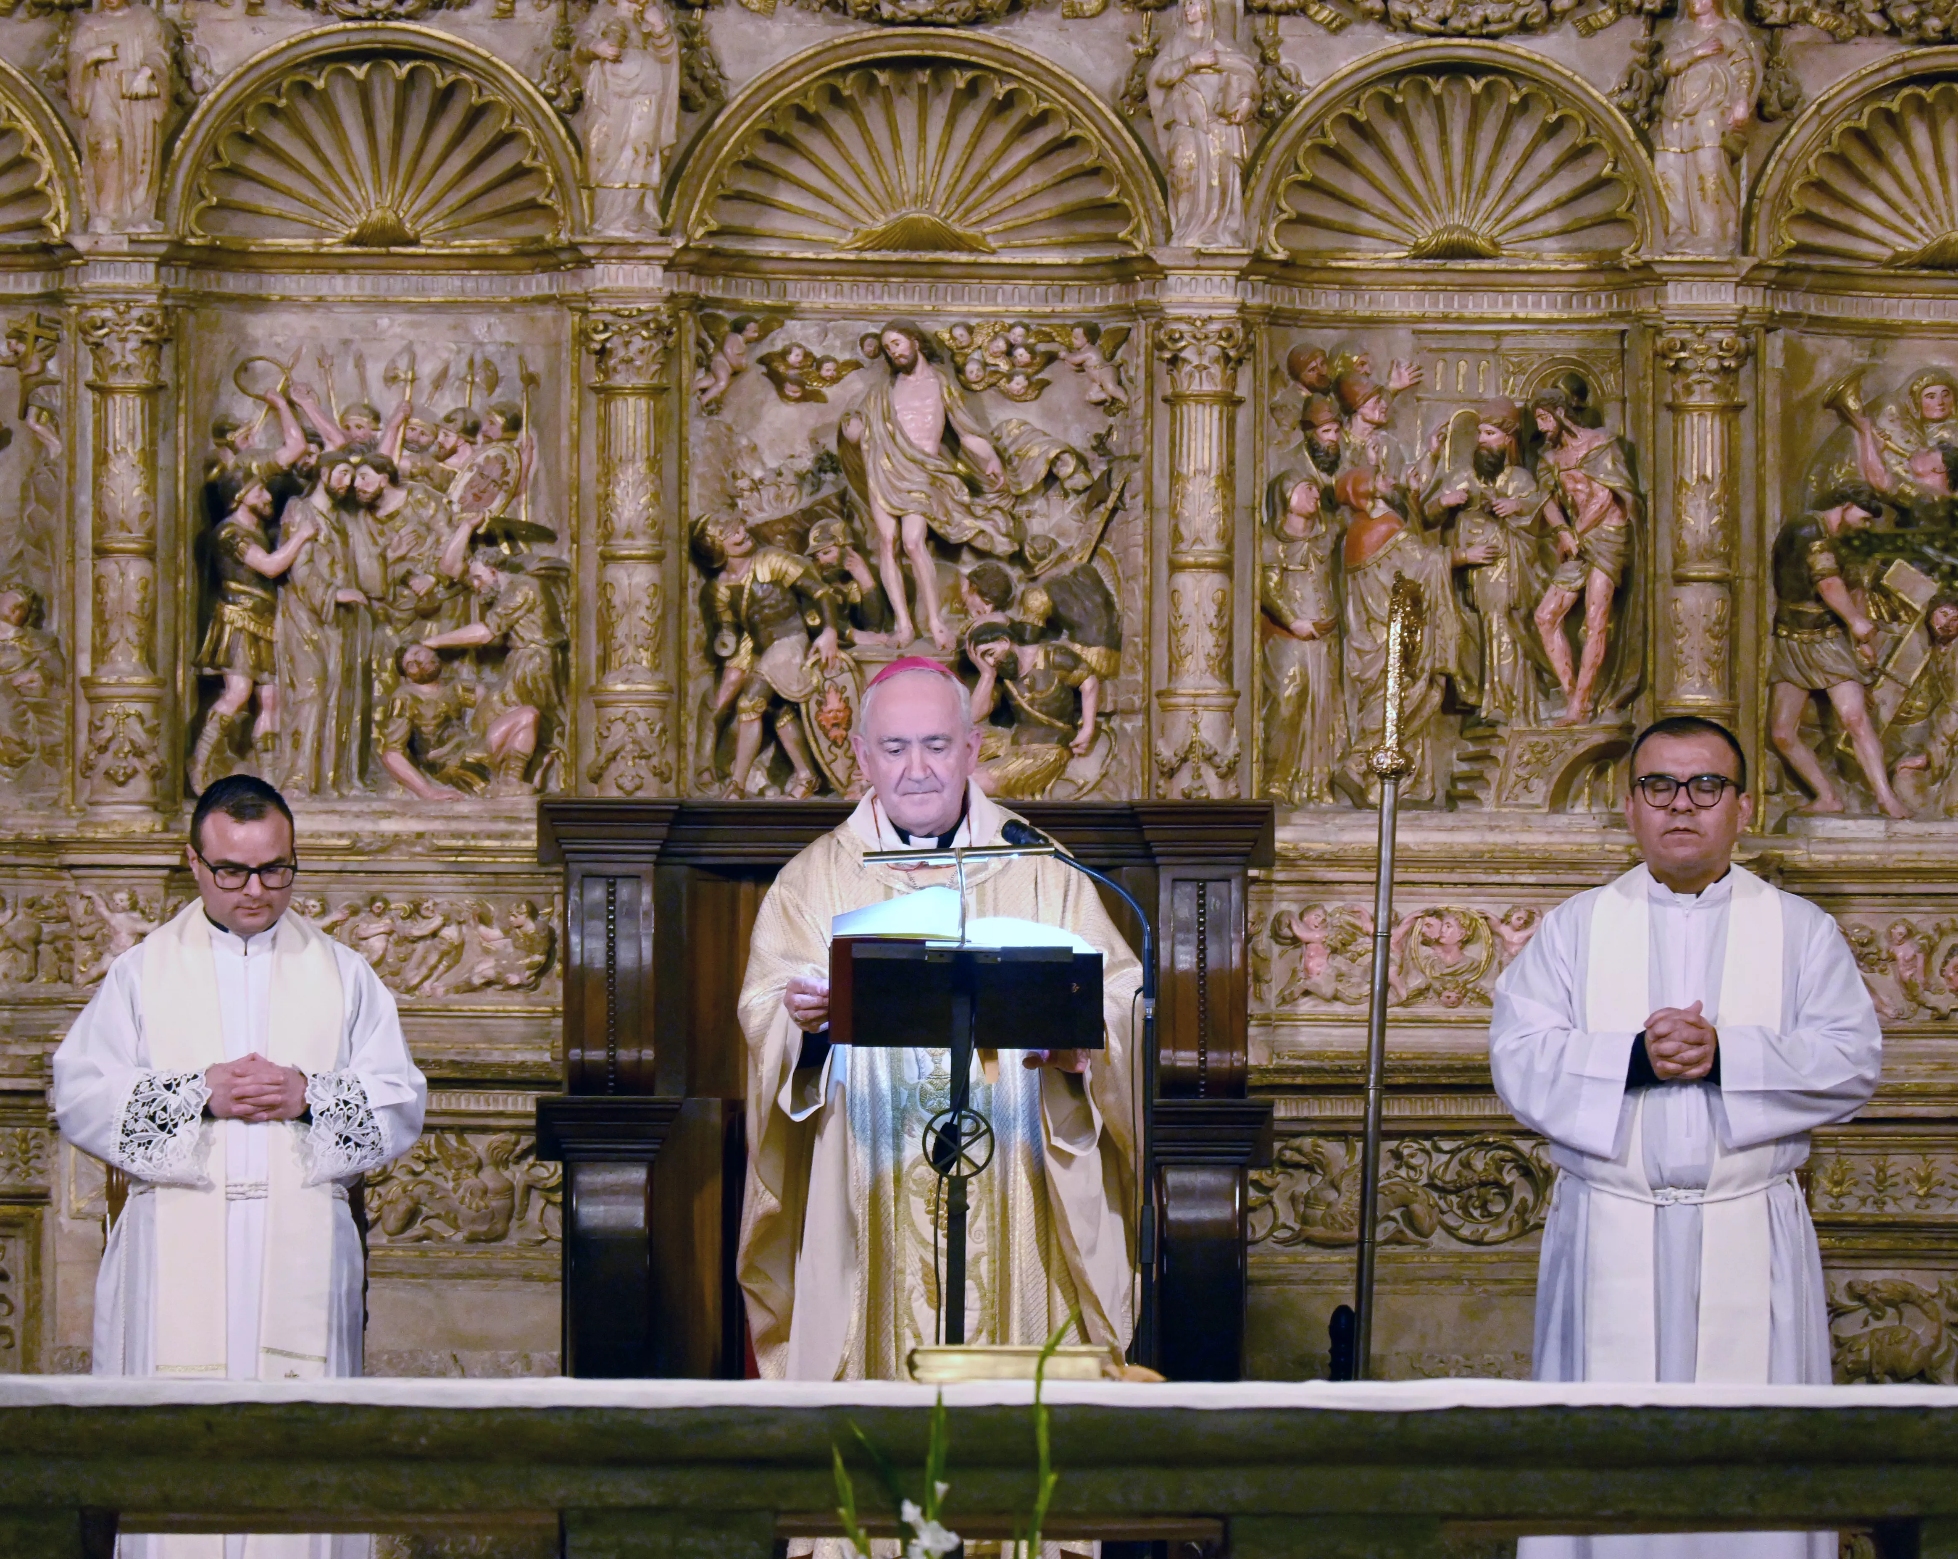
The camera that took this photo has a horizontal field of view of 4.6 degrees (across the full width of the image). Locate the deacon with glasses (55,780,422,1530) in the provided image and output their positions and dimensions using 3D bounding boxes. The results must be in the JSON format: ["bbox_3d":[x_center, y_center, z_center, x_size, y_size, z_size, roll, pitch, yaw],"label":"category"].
[{"bbox_3d":[-1.033,0.848,34.000,0.520,1.700,0.430,0,-1,-5],"label":"deacon with glasses"}]

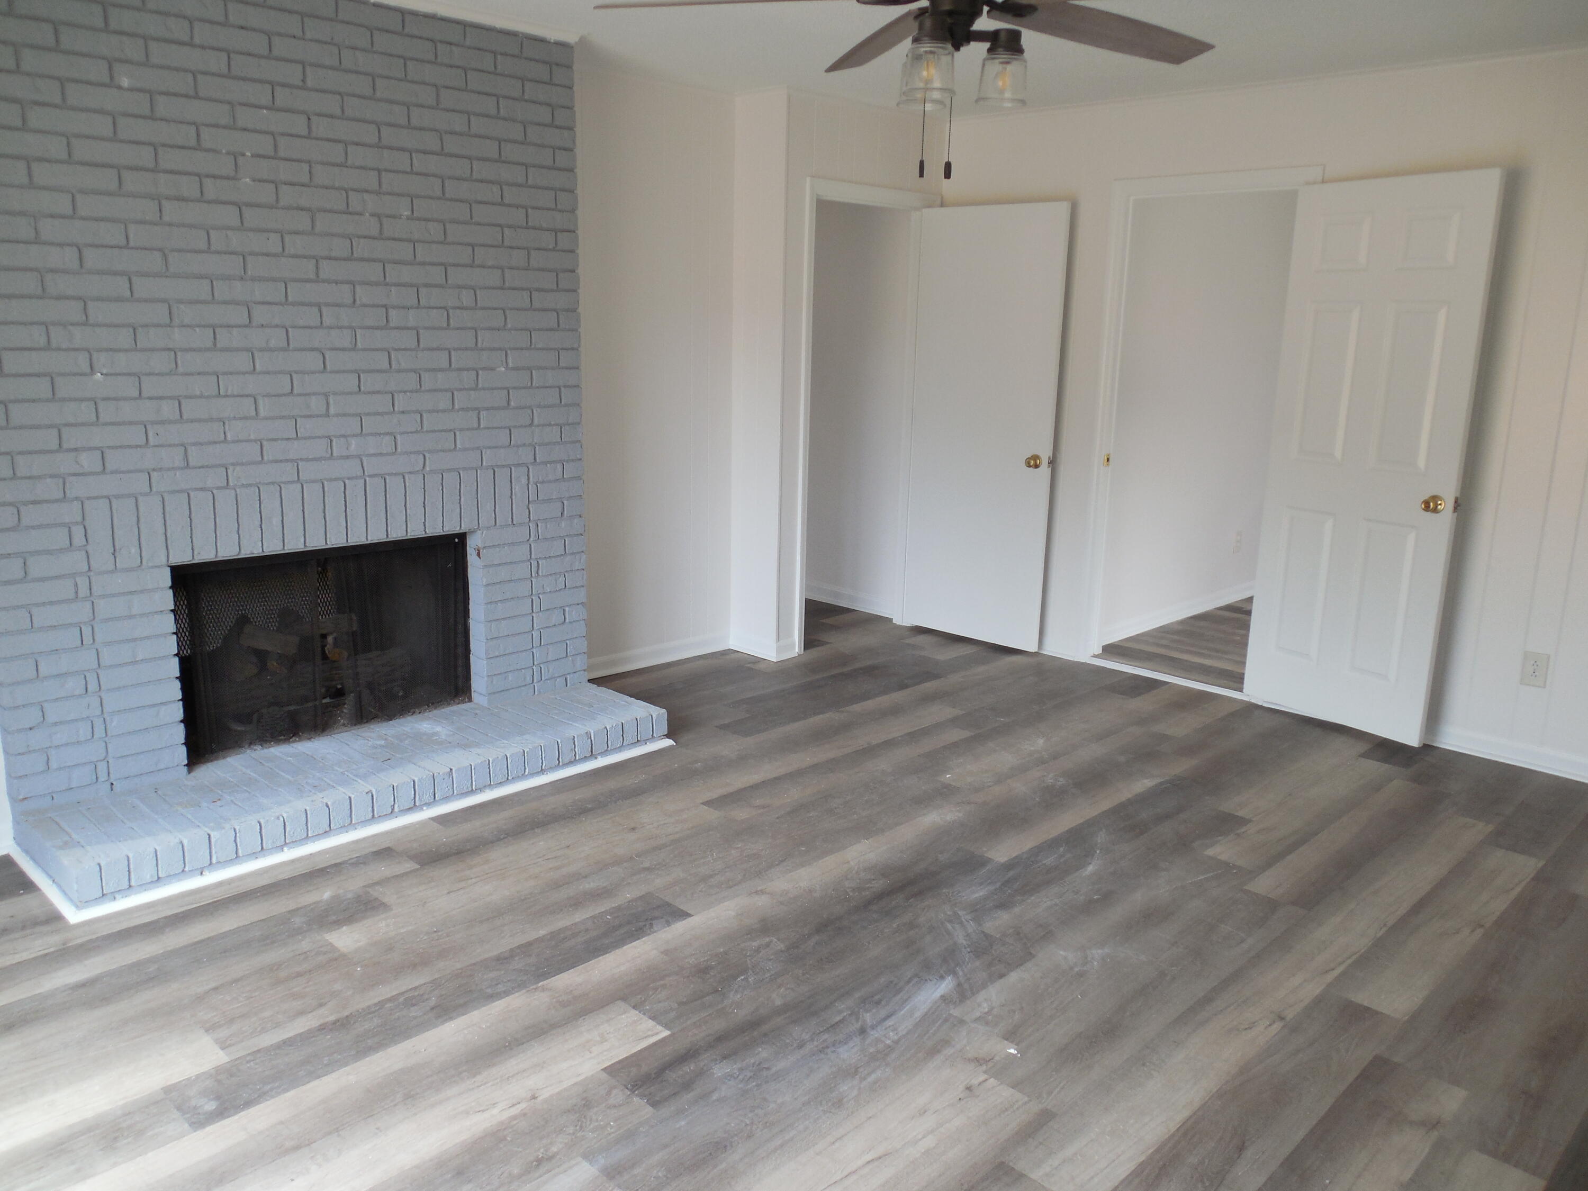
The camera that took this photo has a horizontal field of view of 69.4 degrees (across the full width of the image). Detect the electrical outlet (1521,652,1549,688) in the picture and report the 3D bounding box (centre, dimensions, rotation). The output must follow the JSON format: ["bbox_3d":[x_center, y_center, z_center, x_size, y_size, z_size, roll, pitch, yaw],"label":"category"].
[{"bbox_3d":[2.607,0.263,4.042,0.076,0.117,0.008,14,18,43],"label":"electrical outlet"}]

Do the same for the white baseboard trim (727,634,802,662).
[{"bbox_3d":[-0.139,0.226,5.358,0.298,0.083,0.146,14,18,43],"label":"white baseboard trim"}]

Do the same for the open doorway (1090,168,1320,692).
[{"bbox_3d":[1.679,-0.658,4.848,0.853,2.110,0.130,14,18,43],"label":"open doorway"}]

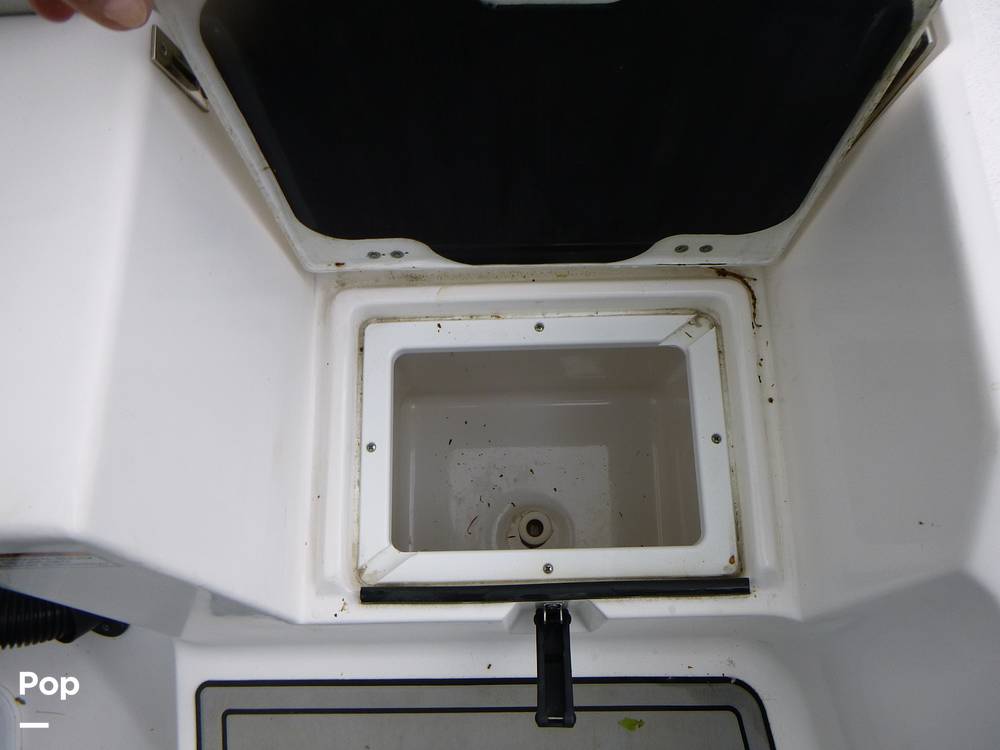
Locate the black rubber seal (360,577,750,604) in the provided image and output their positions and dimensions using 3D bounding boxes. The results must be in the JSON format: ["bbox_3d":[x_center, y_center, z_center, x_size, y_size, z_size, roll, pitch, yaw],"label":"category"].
[{"bbox_3d":[0.048,0.189,0.633,0.341,0.011,0.013,-2,78,1],"label":"black rubber seal"}]

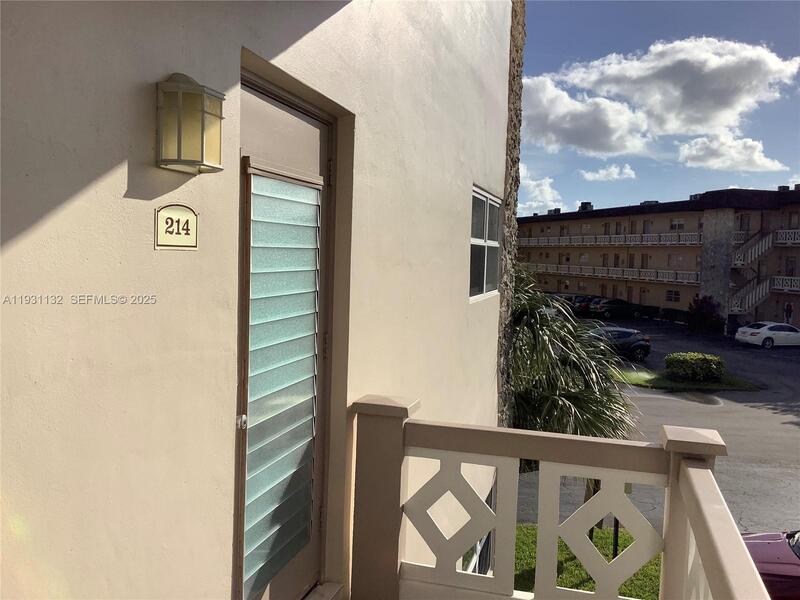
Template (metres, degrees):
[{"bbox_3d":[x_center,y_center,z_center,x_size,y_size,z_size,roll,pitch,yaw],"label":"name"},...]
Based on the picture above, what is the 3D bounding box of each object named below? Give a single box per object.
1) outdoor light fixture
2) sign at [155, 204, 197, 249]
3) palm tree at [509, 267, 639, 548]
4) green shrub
[{"bbox_3d":[-0.513,-0.450,1.817,0.107,0.246,0.188,3,4,16],"label":"outdoor light fixture"},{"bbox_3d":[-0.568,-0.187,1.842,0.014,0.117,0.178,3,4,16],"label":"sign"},{"bbox_3d":[2.539,1.648,10.803,2.300,4.350,2.300,3,4,16],"label":"palm tree"},{"bbox_3d":[11.020,2.502,26.724,2.100,0.860,1.700,3,4,16],"label":"green shrub"}]

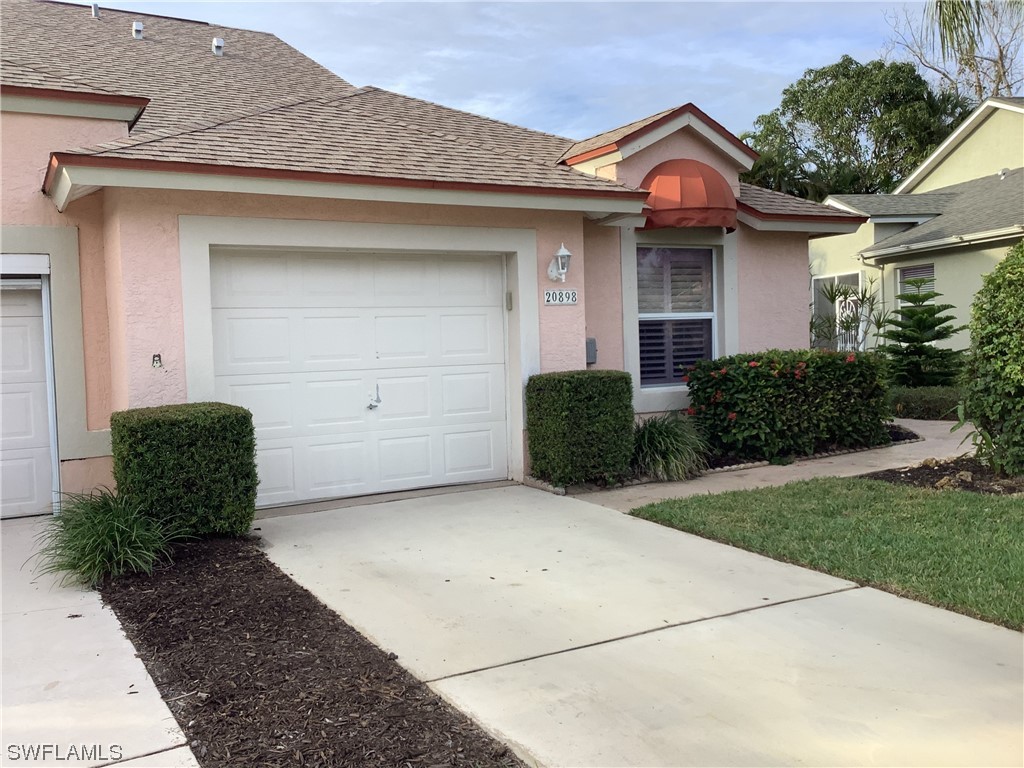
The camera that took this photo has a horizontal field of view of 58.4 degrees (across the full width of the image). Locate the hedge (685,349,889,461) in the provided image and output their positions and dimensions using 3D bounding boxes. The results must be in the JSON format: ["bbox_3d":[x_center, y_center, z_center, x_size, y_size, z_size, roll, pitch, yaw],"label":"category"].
[{"bbox_3d":[3.072,0.199,10.076,2.420,1.133,0.770,-3,3,-29],"label":"hedge"}]

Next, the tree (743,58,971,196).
[{"bbox_3d":[10.321,-4.894,27.194,7.200,9.509,7.200,-3,3,-29],"label":"tree"}]

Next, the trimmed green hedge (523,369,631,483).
[{"bbox_3d":[0.618,0.409,8.232,0.770,0.998,0.540,-3,3,-29],"label":"trimmed green hedge"}]

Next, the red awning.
[{"bbox_3d":[1.994,-2.066,9.883,1.290,0.805,0.500,-3,3,-29],"label":"red awning"}]

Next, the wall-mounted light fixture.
[{"bbox_3d":[0.445,-1.095,8.332,0.185,0.351,0.260,-3,3,-29],"label":"wall-mounted light fixture"}]

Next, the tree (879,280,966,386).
[{"bbox_3d":[6.194,-0.564,13.842,1.420,2.050,1.420,-3,3,-29],"label":"tree"}]

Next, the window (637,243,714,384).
[{"bbox_3d":[1.846,-0.755,10.249,1.230,1.575,0.110,-3,3,-29],"label":"window"}]

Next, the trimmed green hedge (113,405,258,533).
[{"bbox_3d":[-2.315,0.625,6.471,0.840,0.893,0.700,-3,3,-29],"label":"trimmed green hedge"}]

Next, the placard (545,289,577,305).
[{"bbox_3d":[0.462,-0.803,8.486,0.359,0.147,0.020,-3,3,-29],"label":"placard"}]

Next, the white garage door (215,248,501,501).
[{"bbox_3d":[-1.249,-0.102,7.961,2.688,2.137,0.050,-3,3,-29],"label":"white garage door"}]

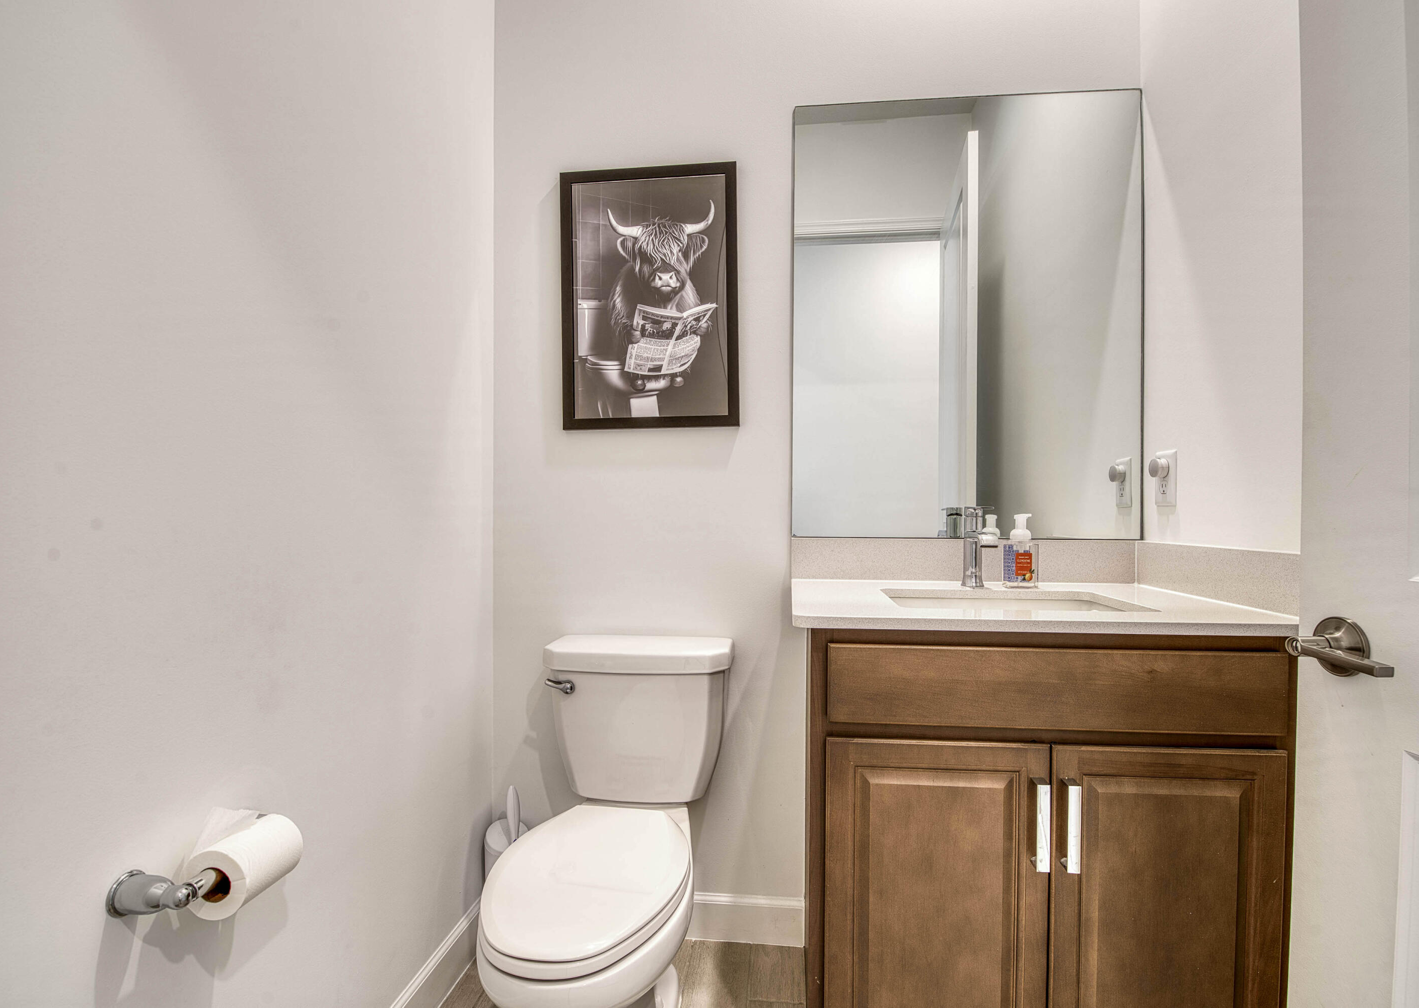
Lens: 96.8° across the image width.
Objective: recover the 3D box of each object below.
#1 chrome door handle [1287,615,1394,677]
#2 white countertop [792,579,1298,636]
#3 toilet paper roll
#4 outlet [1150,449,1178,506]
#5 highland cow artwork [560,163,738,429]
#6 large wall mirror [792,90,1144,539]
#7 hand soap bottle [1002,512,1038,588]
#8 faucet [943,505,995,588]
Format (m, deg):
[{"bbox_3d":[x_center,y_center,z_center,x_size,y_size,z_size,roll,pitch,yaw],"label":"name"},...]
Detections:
[{"bbox_3d":[0.721,0.171,0.712,0.063,0.068,0.136,0,0,-2],"label":"chrome door handle"},{"bbox_3d":[0.576,0.193,1.248,0.814,0.021,0.540,0,0,6],"label":"white countertop"},{"bbox_3d":[-0.589,0.458,0.801,0.086,0.086,0.094,0,0,6],"label":"toilet paper roll"},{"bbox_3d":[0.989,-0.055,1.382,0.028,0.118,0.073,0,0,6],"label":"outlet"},{"bbox_3d":[-0.151,-0.517,1.585,0.449,0.653,0.022,-1,0,6],"label":"highland cow artwork"},{"bbox_3d":[0.608,-0.446,1.509,0.813,1.058,0.012,0,0,6],"label":"large wall mirror"},{"bbox_3d":[0.688,0.104,1.388,0.064,0.159,0.056,0,0,0],"label":"hand soap bottle"},{"bbox_3d":[0.580,0.095,1.358,0.051,0.176,0.128,0,0,6],"label":"faucet"}]

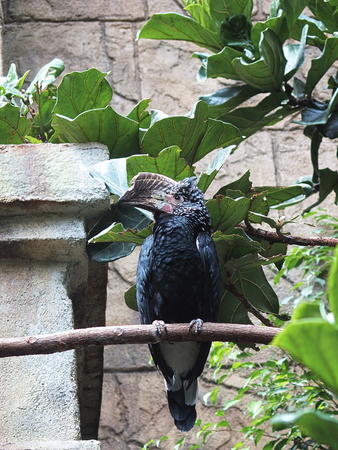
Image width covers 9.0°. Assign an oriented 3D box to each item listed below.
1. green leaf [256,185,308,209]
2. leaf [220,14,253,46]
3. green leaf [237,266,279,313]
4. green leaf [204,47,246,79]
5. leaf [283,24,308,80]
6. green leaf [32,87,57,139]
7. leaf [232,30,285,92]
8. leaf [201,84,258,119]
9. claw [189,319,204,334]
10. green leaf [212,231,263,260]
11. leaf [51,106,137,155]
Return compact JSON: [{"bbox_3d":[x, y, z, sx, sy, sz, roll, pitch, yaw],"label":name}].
[{"bbox_3d":[0.267,-0.067,5.050,0.127,0.052,0.100,0,-7,0],"label":"green leaf"},{"bbox_3d":[0.158,-0.462,5.100,0.081,0.076,0.080,0,-7,0],"label":"leaf"},{"bbox_3d":[0.206,0.150,5.000,0.084,0.131,0.080,-35,-6,-4],"label":"green leaf"},{"bbox_3d":[0.127,-0.376,5.000,0.098,0.068,0.070,0,-10,0],"label":"green leaf"},{"bbox_3d":[0.301,-0.410,5.100,0.048,0.138,0.080,20,-7,2],"label":"leaf"},{"bbox_3d":[-0.296,-0.267,5.100,0.057,0.115,0.060,0,-10,0],"label":"green leaf"},{"bbox_3d":[0.211,-0.386,5.000,0.126,0.144,0.110,0,-7,0],"label":"leaf"},{"bbox_3d":[0.146,-0.296,5.100,0.147,0.062,0.120,-15,-7,-2],"label":"leaf"},{"bbox_3d":[0.061,0.226,4.780,0.036,0.029,0.040,0,-10,0],"label":"claw"},{"bbox_3d":[0.158,0.052,4.950,0.120,0.069,0.100,0,-7,0],"label":"green leaf"},{"bbox_3d":[-0.173,-0.220,5.050,0.207,0.132,0.120,0,-7,0],"label":"leaf"}]

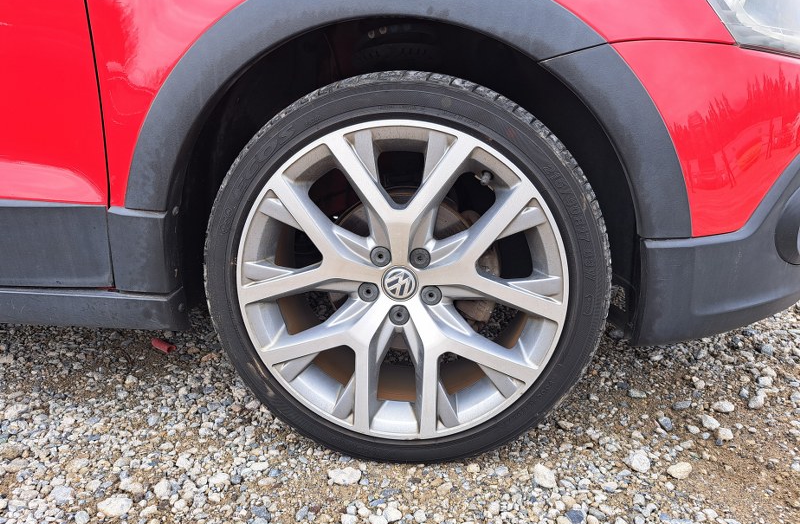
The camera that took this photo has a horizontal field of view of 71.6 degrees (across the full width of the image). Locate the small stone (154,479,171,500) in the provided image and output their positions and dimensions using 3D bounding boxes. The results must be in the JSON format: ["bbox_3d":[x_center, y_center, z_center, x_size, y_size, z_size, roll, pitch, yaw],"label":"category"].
[{"bbox_3d":[-0.342,0.327,0.798,0.024,0.022,0.033,-6,16,-19],"label":"small stone"}]

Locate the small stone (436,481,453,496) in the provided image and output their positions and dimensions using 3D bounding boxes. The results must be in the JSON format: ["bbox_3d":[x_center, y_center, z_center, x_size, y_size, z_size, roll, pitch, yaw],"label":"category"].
[{"bbox_3d":[0.065,0.331,0.808,0.017,0.015,0.027,12,19,40],"label":"small stone"}]

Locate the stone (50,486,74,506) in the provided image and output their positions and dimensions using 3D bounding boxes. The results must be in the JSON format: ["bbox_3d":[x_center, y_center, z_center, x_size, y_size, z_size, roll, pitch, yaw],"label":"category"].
[{"bbox_3d":[-0.479,0.332,0.787,0.029,0.021,0.031,-3,15,-10],"label":"stone"}]

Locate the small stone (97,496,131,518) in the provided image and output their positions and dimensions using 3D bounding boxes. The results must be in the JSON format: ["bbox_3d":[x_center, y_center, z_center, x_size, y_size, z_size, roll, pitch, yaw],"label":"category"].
[{"bbox_3d":[-0.393,0.336,0.764,0.046,0.024,0.031,-3,15,-8],"label":"small stone"}]

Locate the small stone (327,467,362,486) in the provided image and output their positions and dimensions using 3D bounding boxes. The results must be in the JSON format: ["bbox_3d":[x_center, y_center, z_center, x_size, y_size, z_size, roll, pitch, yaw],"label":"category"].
[{"bbox_3d":[-0.082,0.318,0.823,0.049,0.023,0.029,-1,15,0],"label":"small stone"}]

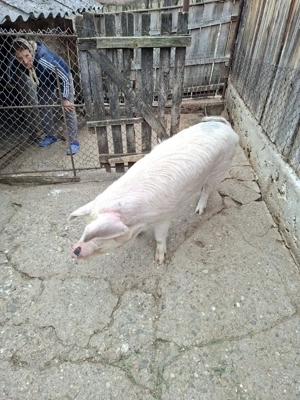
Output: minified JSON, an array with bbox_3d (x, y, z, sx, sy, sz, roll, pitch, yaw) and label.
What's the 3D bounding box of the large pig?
[{"bbox_3d":[0.107,-0.040,1.900,0.450,0.770,1.530,29,47,31],"label":"large pig"}]

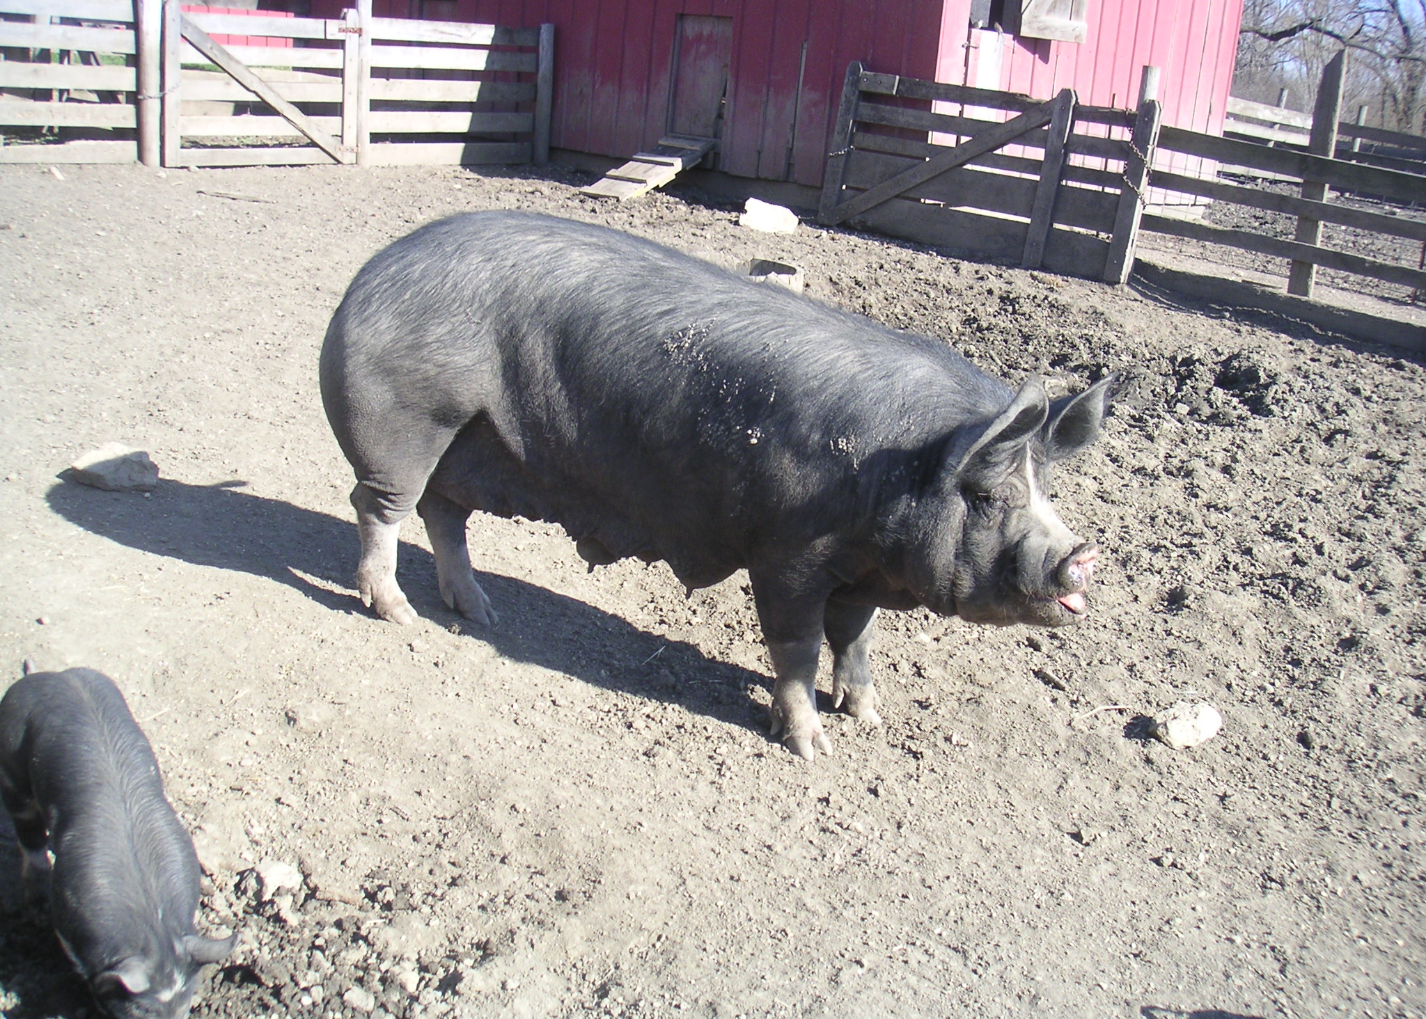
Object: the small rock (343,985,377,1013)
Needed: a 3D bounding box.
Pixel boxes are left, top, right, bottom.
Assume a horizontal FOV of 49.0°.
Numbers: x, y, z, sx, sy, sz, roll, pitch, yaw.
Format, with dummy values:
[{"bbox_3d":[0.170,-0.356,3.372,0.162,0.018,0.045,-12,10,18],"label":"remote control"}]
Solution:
[{"bbox_3d":[-0.472,0.655,2.093,0.046,0.028,0.036,1,17,-12],"label":"small rock"}]

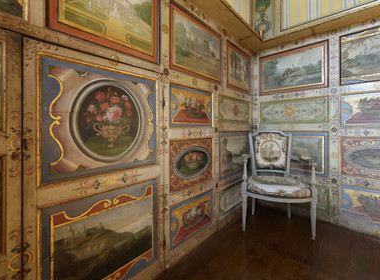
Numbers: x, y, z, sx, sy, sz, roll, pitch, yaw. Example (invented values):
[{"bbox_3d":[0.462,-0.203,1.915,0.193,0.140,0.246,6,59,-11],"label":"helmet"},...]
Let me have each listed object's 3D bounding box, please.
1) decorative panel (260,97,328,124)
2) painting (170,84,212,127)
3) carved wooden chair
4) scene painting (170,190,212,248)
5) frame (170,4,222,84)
[{"bbox_3d":[1.125,-0.321,1.965,0.674,0.259,0.030,2,3,43],"label":"decorative panel"},{"bbox_3d":[0.033,-0.253,1.362,0.030,0.304,0.492,2,3,42],"label":"painting"},{"bbox_3d":[0.805,0.369,1.688,0.617,0.900,0.479,0,2,14],"label":"carved wooden chair"},{"bbox_3d":[0.035,0.589,1.365,0.030,0.294,0.494,2,3,42],"label":"scene painting"},{"bbox_3d":[0.077,-0.720,1.411,0.030,0.436,0.625,2,3,42],"label":"frame"}]

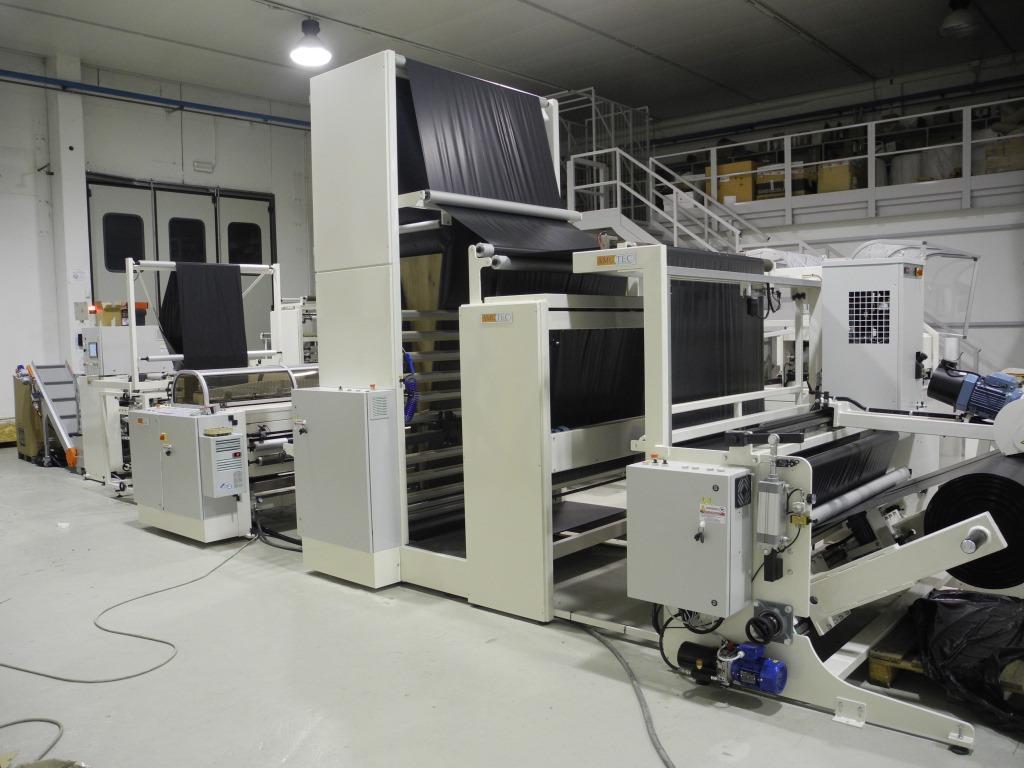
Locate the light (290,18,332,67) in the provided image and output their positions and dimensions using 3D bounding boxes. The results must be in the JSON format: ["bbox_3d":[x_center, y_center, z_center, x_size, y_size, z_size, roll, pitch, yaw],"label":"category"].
[{"bbox_3d":[-2.969,-5.105,12.282,0.560,0.600,0.560,-1,3,0],"label":"light"}]

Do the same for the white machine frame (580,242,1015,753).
[{"bbox_3d":[1.649,0.331,4.268,1.906,2.041,2.030,2,5,41],"label":"white machine frame"}]

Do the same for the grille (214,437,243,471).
[{"bbox_3d":[-2.223,0.558,6.513,0.020,0.255,0.222,2,5,41],"label":"grille"}]

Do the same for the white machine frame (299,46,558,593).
[{"bbox_3d":[-0.547,-0.433,6.075,0.891,3.404,1.798,2,5,41],"label":"white machine frame"}]

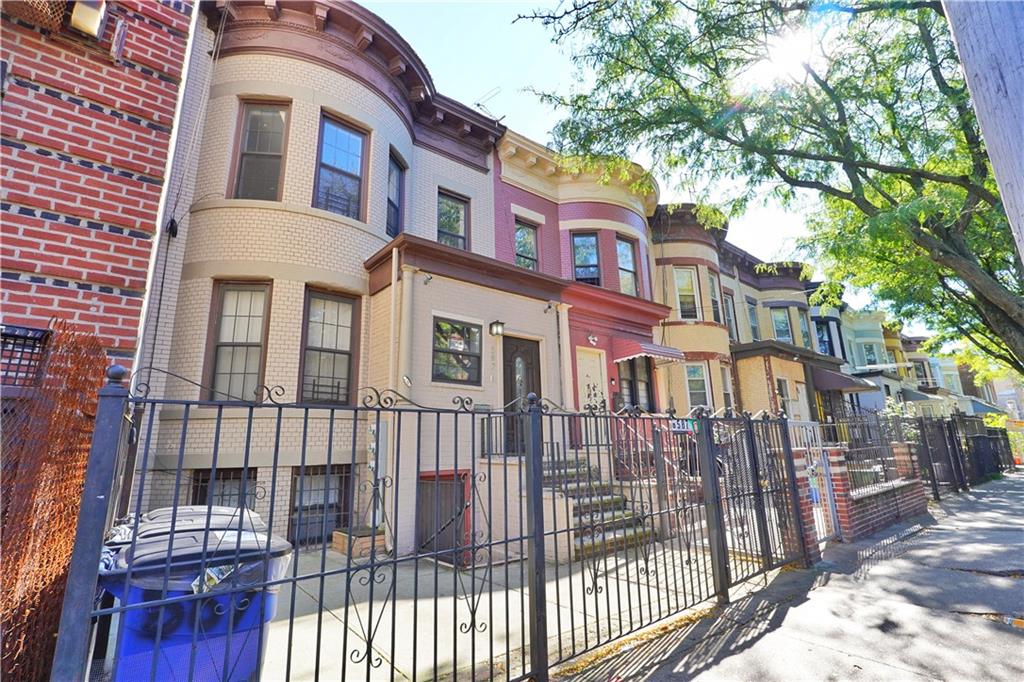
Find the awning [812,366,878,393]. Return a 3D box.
[{"bbox_3d":[12.452,1.365,16.953,1.549,0.968,1.598,9,-17,-38],"label":"awning"}]

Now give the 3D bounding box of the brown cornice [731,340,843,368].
[{"bbox_3d":[10.419,0.804,16.925,6.950,0.570,1.400,9,-16,-37],"label":"brown cornice"}]

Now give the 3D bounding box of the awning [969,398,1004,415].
[{"bbox_3d":[42.359,5.829,40.531,2.033,1.230,1.627,9,-17,-38],"label":"awning"}]

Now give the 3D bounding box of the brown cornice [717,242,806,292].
[{"bbox_3d":[11.518,-2.956,19.755,8.300,1.050,1.750,9,-16,-37],"label":"brown cornice"}]

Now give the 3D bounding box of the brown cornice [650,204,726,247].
[{"bbox_3d":[6.737,-3.814,16.333,4.357,1.084,1.520,9,-17,-38],"label":"brown cornice"}]

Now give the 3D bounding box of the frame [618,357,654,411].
[{"bbox_3d":[2.804,0.909,10.141,1.320,1.330,0.140,9,-16,-37],"label":"frame"}]

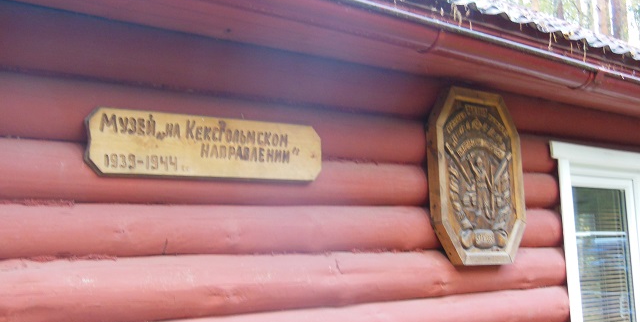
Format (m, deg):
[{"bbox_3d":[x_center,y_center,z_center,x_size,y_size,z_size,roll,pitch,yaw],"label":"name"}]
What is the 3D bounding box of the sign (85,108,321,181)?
[{"bbox_3d":[-0.318,-0.035,2.904,0.027,0.186,0.882,-10,-9,44],"label":"sign"}]

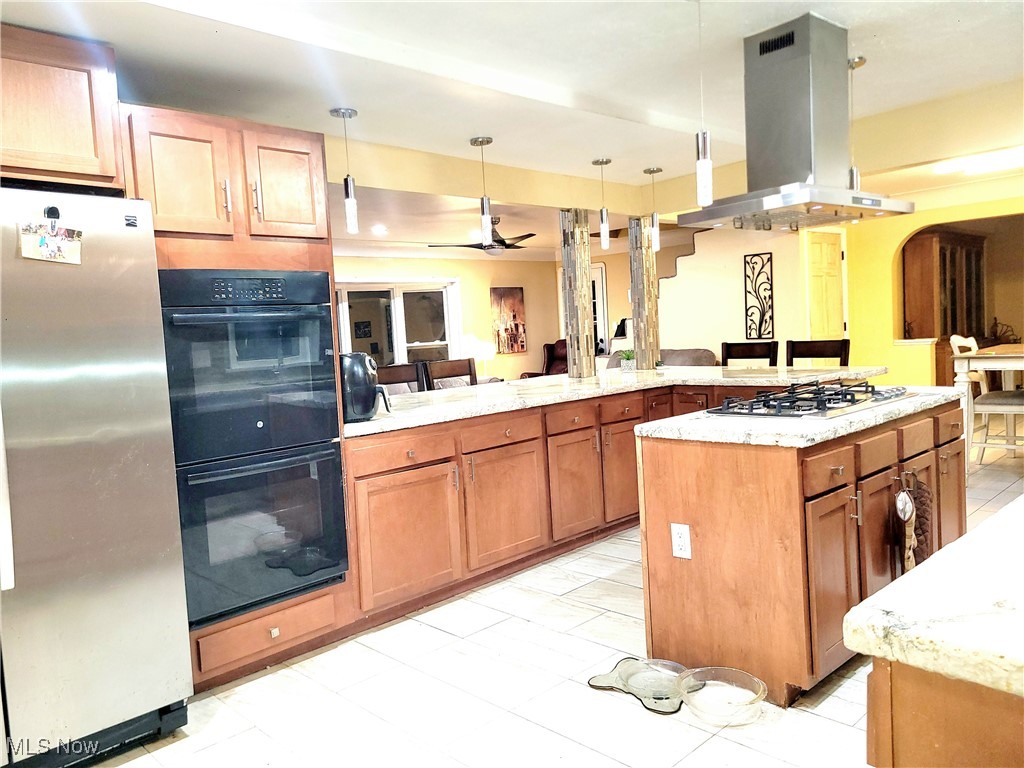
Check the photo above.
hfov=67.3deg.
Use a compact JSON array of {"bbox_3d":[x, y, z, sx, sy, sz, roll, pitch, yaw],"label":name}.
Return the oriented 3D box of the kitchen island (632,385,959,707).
[{"bbox_3d":[1.260,0.540,3.171,1.533,0.899,0.664,-7,5,-42],"label":"kitchen island"}]

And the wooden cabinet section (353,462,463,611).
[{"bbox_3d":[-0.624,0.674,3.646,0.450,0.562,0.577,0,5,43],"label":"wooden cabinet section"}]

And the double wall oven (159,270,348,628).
[{"bbox_3d":[-1.172,0.213,3.173,0.670,1.300,0.620,-7,5,-44],"label":"double wall oven"}]

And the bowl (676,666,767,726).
[{"bbox_3d":[0.692,1.032,2.543,0.285,0.075,0.285,-3,4,0],"label":"bowl"}]

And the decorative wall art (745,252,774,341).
[{"bbox_3d":[2.411,-0.849,7.496,0.030,0.830,0.295,-7,5,-44],"label":"decorative wall art"}]

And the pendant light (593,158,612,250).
[{"bbox_3d":[0.608,-1.174,5.066,0.122,0.570,0.122,-3,4,0],"label":"pendant light"}]

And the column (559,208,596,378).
[{"bbox_3d":[0.500,-0.686,5.800,0.145,1.247,0.145,1,6,43],"label":"column"}]

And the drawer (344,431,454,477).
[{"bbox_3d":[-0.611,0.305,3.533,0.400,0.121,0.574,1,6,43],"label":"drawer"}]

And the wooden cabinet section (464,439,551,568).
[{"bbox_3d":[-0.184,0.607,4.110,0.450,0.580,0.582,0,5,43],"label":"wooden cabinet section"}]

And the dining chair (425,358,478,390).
[{"bbox_3d":[-0.283,0.345,6.144,0.480,1.080,0.560,-7,5,-44],"label":"dining chair"}]

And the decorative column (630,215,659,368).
[{"bbox_3d":[1.052,-0.716,6.142,0.145,1.210,0.145,-7,5,-44],"label":"decorative column"}]

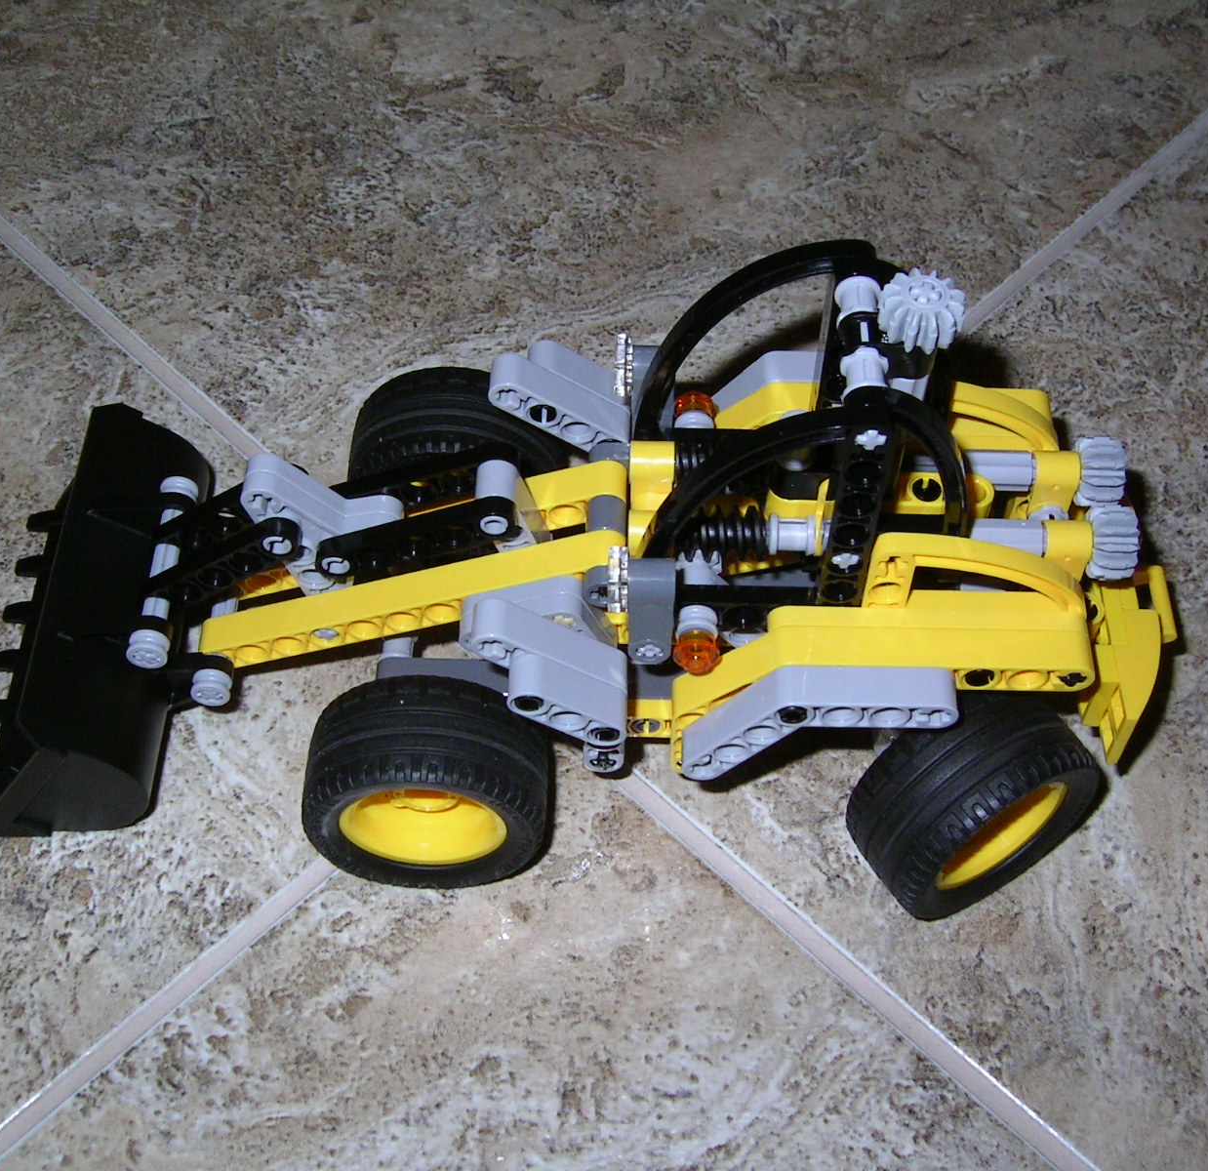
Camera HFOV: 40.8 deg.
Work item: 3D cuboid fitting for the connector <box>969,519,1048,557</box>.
[{"bbox_3d":[0.069,-0.008,0.283,0.015,0.007,0.007,1,54,0],"label":"connector"}]

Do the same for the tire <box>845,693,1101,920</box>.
[{"bbox_3d":[0.066,0.039,0.292,0.043,0.043,0.022,-26,58,-18],"label":"tire"}]

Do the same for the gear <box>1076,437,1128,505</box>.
[{"bbox_3d":[0.089,-0.021,0.292,0.008,0.013,0.013,1,54,0],"label":"gear"}]

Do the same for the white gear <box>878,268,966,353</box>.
[{"bbox_3d":[0.049,-0.042,0.248,0.013,0.008,0.013,1,54,0],"label":"white gear"}]

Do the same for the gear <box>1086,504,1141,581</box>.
[{"bbox_3d":[0.089,-0.008,0.281,0.008,0.014,0.014,1,54,0],"label":"gear"}]

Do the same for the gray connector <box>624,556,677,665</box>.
[{"bbox_3d":[0.008,0.004,0.271,0.008,0.023,0.008,1,54,0],"label":"gray connector"}]

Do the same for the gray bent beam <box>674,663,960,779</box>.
[{"bbox_3d":[0.037,0.024,0.281,0.046,0.027,0.008,1,54,0],"label":"gray bent beam"}]

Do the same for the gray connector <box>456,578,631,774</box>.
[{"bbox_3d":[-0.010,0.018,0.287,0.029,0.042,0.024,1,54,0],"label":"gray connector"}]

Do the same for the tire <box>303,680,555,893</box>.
[{"bbox_3d":[-0.032,0.036,0.293,0.043,0.043,0.022,1,54,0],"label":"tire"}]

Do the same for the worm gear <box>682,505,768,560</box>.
[{"bbox_3d":[0.020,-0.009,0.283,0.016,0.010,0.010,1,54,0],"label":"worm gear"}]

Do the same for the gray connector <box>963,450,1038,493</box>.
[{"bbox_3d":[0.069,-0.021,0.292,0.015,0.007,0.007,1,54,0],"label":"gray connector"}]

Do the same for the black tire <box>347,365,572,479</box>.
[{"bbox_3d":[-0.030,-0.023,0.336,0.043,0.043,0.022,1,54,0],"label":"black tire"}]

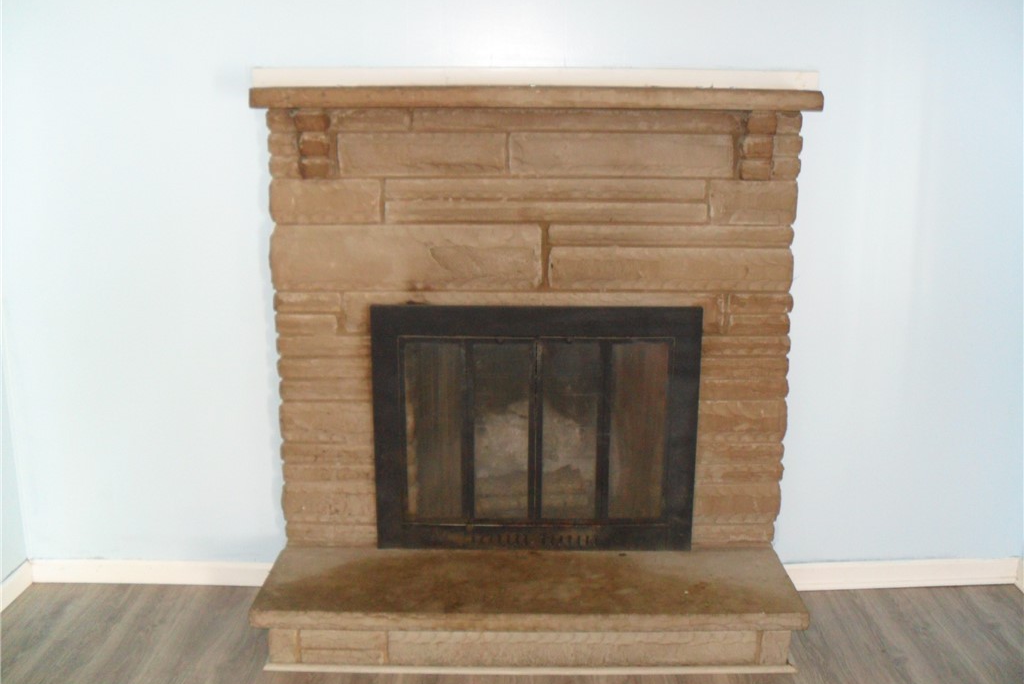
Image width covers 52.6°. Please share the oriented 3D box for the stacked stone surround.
[{"bbox_3d":[0.063,-0.033,2.943,1.488,1.344,0.265,0,14,0],"label":"stacked stone surround"}]

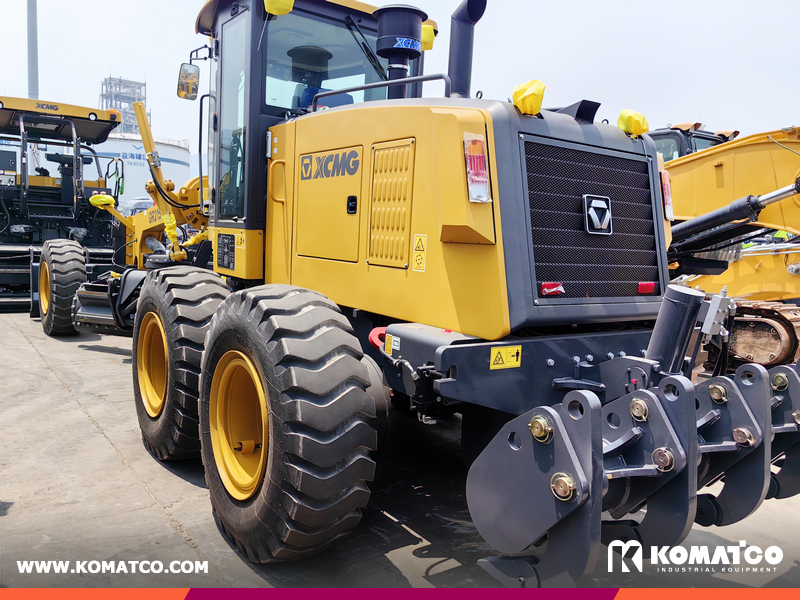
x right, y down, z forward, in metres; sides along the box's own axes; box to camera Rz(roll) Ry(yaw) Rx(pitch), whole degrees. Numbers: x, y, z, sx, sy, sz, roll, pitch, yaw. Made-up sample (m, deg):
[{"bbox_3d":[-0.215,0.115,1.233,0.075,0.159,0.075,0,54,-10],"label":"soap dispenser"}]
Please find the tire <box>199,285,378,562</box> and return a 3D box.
[{"bbox_3d":[-0.630,0.606,3.197,0.440,1.350,1.350,-2,7,-36],"label":"tire"}]

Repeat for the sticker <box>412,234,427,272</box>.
[{"bbox_3d":[0.093,-0.218,2.920,0.004,0.172,0.090,-2,7,-36],"label":"sticker"}]

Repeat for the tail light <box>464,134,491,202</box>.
[{"bbox_3d":[0.309,-0.533,2.518,0.086,0.270,0.045,-3,-5,-19],"label":"tail light"}]

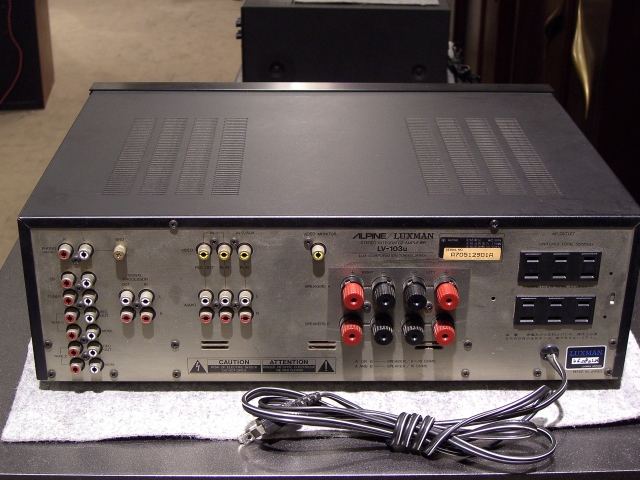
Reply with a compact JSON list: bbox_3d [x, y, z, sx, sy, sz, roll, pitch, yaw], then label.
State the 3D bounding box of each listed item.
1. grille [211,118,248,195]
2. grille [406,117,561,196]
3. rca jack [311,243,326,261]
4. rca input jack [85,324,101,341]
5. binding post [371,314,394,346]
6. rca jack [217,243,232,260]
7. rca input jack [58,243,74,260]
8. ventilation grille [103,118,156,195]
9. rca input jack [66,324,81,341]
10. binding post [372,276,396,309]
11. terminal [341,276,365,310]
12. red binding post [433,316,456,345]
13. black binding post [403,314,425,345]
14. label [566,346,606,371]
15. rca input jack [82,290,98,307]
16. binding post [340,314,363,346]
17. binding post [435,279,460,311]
[{"bbox_3d":[-0.070,-0.068,0.838,0.020,0.002,0.170,0,25,-1],"label":"grille"},{"bbox_3d":[0.126,-0.070,0.847,0.098,0.002,0.176,0,25,-2],"label":"grille"},{"bbox_3d":[-0.001,0.009,0.732,0.009,0.009,0.009,0,25,-2],"label":"rca jack"},{"bbox_3d":[-0.164,0.067,0.761,0.010,0.010,0.009,0,25,-2],"label":"rca input jack"},{"bbox_3d":[0.045,0.065,0.760,0.015,0.015,0.021,0,25,-2],"label":"binding post"},{"bbox_3d":[-0.066,0.009,0.732,0.010,0.010,0.009,0,25,-1],"label":"rca jack"},{"bbox_3d":[-0.177,0.008,0.734,0.010,0.010,0.009,0,25,-2],"label":"rca input jack"},{"bbox_3d":[-0.150,-0.070,0.846,0.020,0.002,0.177,0,25,-2],"label":"ventilation grille"},{"bbox_3d":[-0.177,0.068,0.758,0.010,0.010,0.009,0,25,-1],"label":"rca input jack"},{"bbox_3d":[0.046,0.039,0.741,0.016,0.016,0.022,0,25,-1],"label":"binding post"},{"bbox_3d":[0.024,0.039,0.747,0.015,0.015,0.021,0,25,-2],"label":"terminal"},{"bbox_3d":[0.089,0.065,0.754,0.016,0.016,0.022,0,25,-1],"label":"red binding post"},{"bbox_3d":[0.068,0.065,0.760,0.015,0.015,0.021,0,25,-2],"label":"black binding post"},{"bbox_3d":[0.197,0.087,0.779,0.028,0.019,0.001,0,25,-2],"label":"label"},{"bbox_3d":[-0.162,0.041,0.742,0.009,0.009,0.009,0,25,-2],"label":"rca input jack"},{"bbox_3d":[0.023,0.065,0.753,0.016,0.016,0.018,0,25,-2],"label":"binding post"},{"bbox_3d":[0.090,0.038,0.742,0.016,0.016,0.022,0,25,-1],"label":"binding post"}]

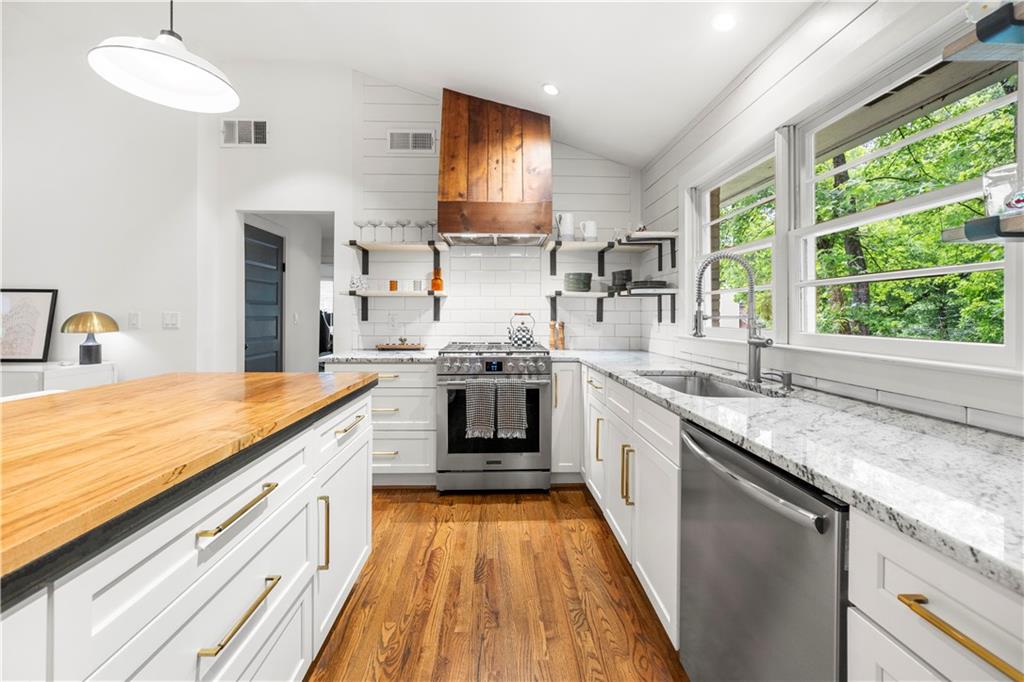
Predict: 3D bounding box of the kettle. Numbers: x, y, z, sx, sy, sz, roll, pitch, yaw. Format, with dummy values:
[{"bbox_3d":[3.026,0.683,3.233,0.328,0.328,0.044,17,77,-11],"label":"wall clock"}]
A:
[{"bbox_3d":[0.073,-0.080,3.069,0.210,0.275,0.170,0,2,-3],"label":"kettle"}]

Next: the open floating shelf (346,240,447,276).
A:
[{"bbox_3d":[-0.886,-0.642,3.112,0.765,0.237,0.270,0,2,-3],"label":"open floating shelf"}]

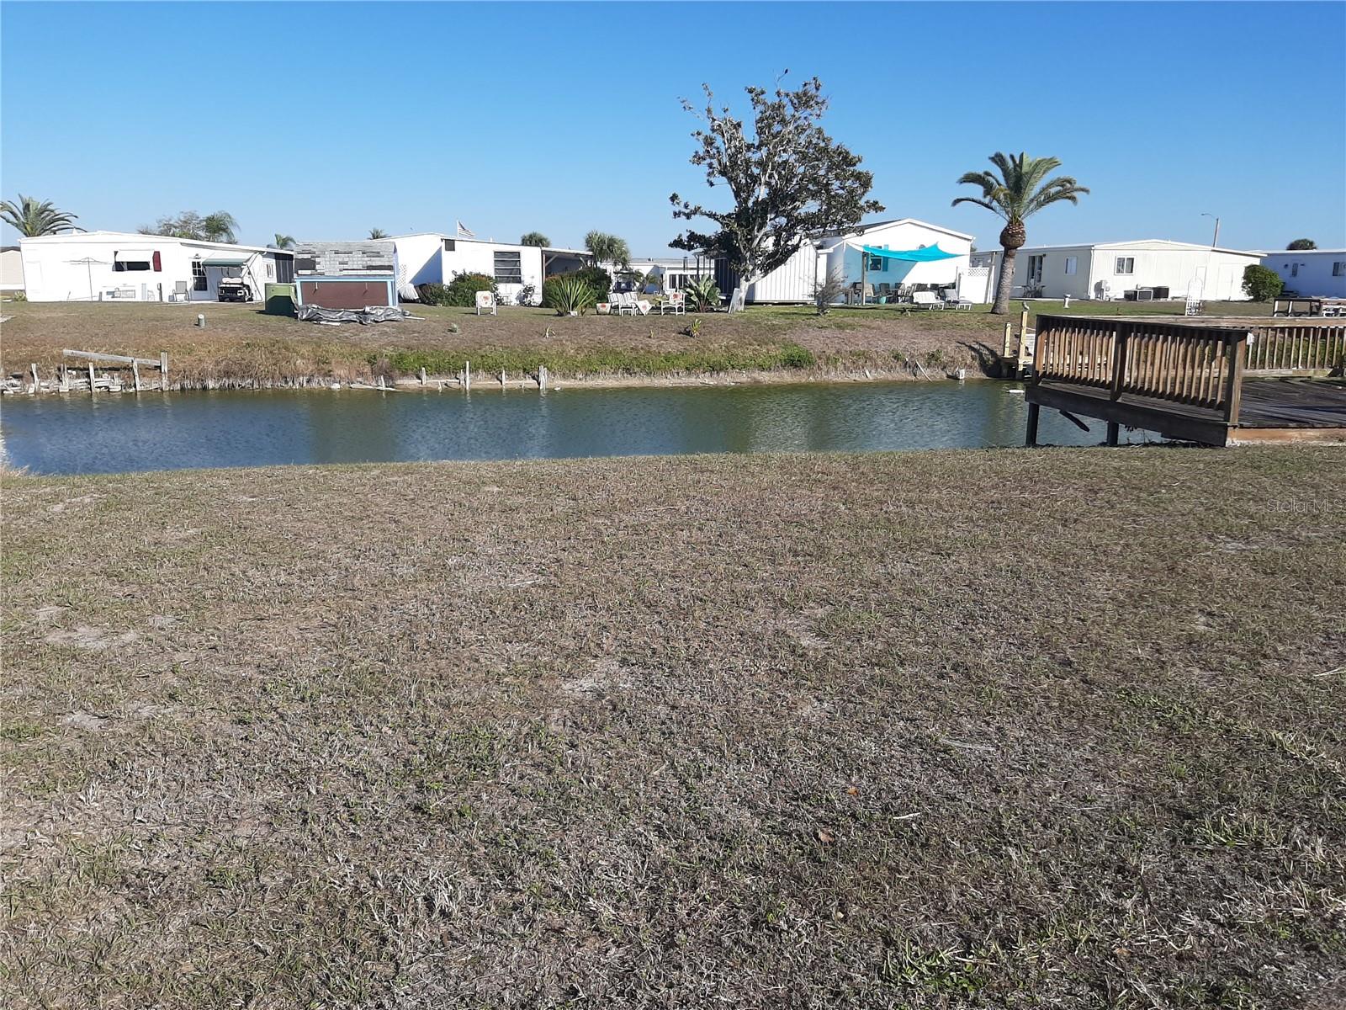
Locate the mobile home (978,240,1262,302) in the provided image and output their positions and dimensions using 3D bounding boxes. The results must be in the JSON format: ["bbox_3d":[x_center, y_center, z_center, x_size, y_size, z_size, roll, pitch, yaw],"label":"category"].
[{"bbox_3d":[25.819,-13.653,58.939,8.810,2.960,15.000,0,13,0],"label":"mobile home"}]

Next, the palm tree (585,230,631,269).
[{"bbox_3d":[-3.646,-13.483,56.414,2.530,3.600,2.530,0,13,0],"label":"palm tree"}]

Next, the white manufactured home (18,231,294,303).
[{"bbox_3d":[-23.420,-12.246,52.080,12.480,3.140,13.000,0,13,0],"label":"white manufactured home"}]

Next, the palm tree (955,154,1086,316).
[{"bbox_3d":[12.733,-9.808,36.737,5.010,5.650,5.010,0,13,0],"label":"palm tree"}]

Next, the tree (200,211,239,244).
[{"bbox_3d":[-34.083,-18.983,75.671,2.930,5.800,2.930,0,13,0],"label":"tree"}]

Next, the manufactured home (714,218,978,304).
[{"bbox_3d":[8.331,-13.036,54.464,12.400,3.970,13.000,0,13,0],"label":"manufactured home"}]

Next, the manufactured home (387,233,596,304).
[{"bbox_3d":[-8.911,-11.629,49.914,10.240,3.060,13.500,0,13,0],"label":"manufactured home"}]

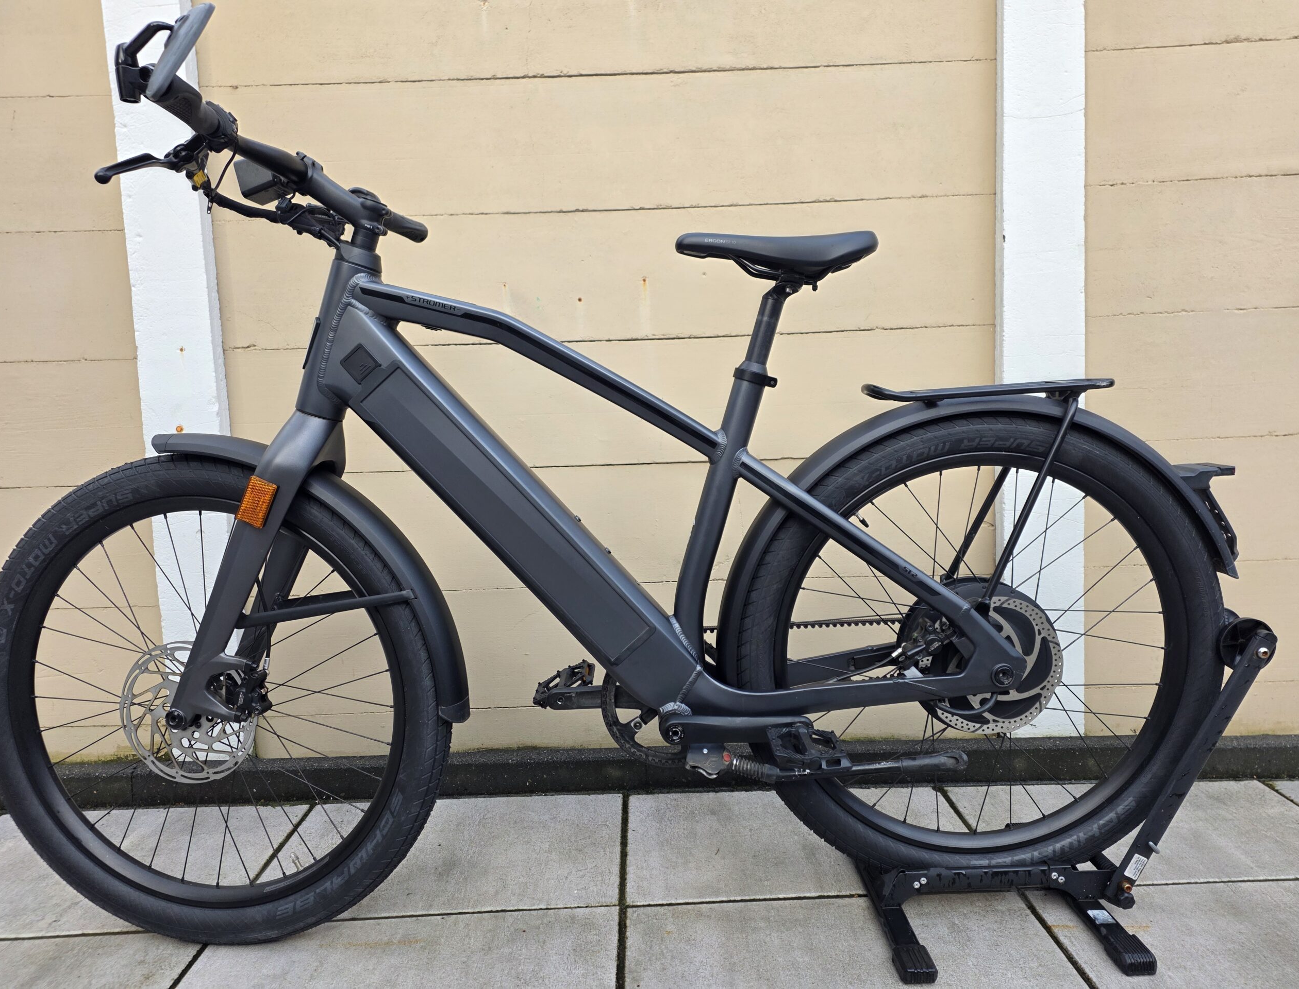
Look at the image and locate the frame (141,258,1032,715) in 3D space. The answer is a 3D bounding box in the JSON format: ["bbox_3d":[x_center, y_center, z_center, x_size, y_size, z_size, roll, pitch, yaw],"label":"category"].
[{"bbox_3d":[-0.075,-0.019,1.231,1.169,0.672,0.185,-2,6,0],"label":"frame"}]

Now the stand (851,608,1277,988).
[{"bbox_3d":[0.591,0.386,1.284,0.557,0.418,0.377,-2,6,0],"label":"stand"}]

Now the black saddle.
[{"bbox_3d":[0.170,-0.325,1.200,0.268,0.071,0.155,-2,6,0],"label":"black saddle"}]

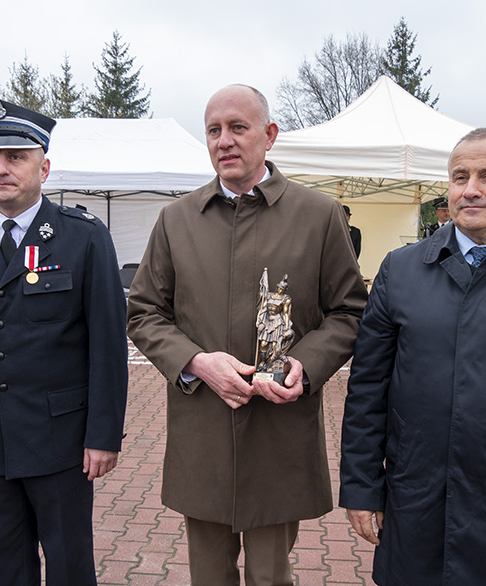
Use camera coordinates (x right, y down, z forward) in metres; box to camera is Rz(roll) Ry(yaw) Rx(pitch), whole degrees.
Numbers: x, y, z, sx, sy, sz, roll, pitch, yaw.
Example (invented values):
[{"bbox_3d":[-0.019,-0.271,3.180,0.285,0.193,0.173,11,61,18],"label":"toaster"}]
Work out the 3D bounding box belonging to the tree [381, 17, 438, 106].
[{"bbox_3d":[7.872,-7.589,33.384,4.500,11.587,4.500,1,6,0],"label":"tree"}]

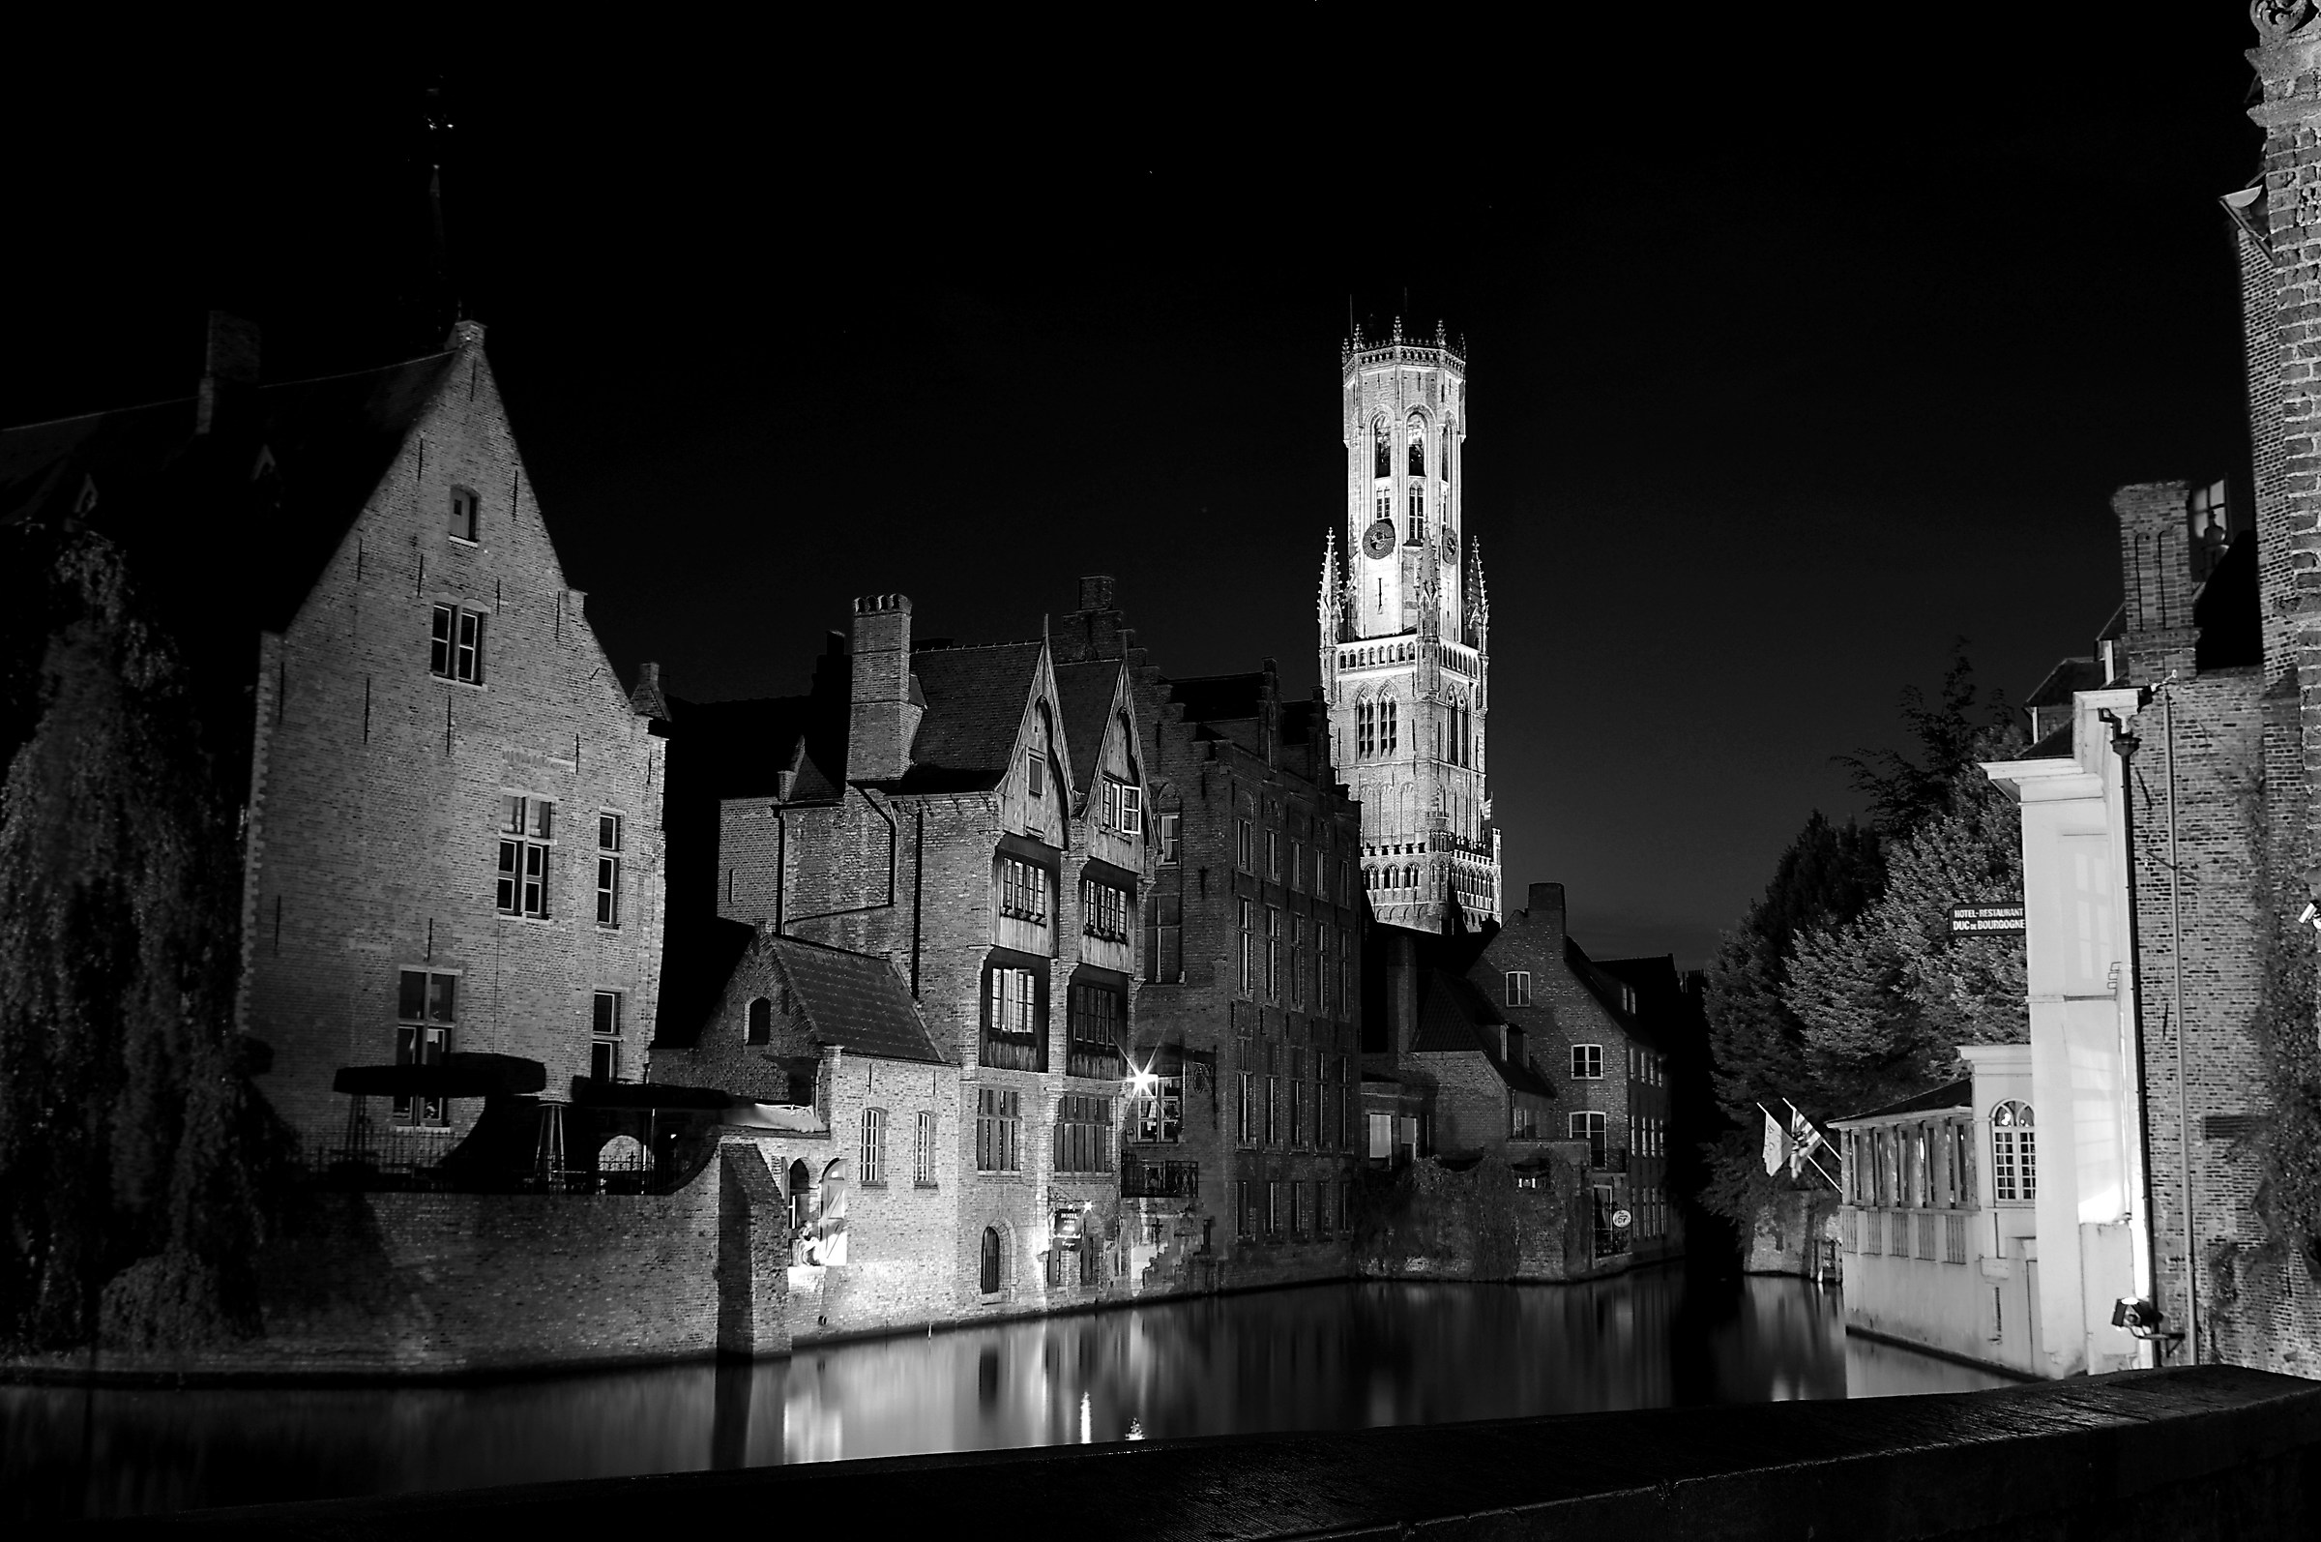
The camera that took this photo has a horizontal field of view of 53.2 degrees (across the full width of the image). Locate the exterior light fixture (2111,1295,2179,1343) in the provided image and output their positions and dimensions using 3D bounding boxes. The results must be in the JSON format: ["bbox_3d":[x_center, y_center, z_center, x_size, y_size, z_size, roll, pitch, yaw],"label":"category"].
[{"bbox_3d":[13.677,7.619,32.200,0.920,0.660,0.550,-5,-12,31],"label":"exterior light fixture"}]

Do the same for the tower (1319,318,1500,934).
[{"bbox_3d":[23.364,-3.066,218.572,12.000,83.000,12.000,-6,-12,32],"label":"tower"}]

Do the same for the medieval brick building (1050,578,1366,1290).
[{"bbox_3d":[0.192,5.193,70.306,8.163,20.150,9.888,-4,-11,25],"label":"medieval brick building"}]

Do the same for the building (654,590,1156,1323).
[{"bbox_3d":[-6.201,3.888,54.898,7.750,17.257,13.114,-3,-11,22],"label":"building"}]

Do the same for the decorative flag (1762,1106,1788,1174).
[{"bbox_3d":[13.150,7.882,49.515,0.600,1.549,0.250,-2,-10,15],"label":"decorative flag"}]

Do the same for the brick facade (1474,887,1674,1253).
[{"bbox_3d":[15.748,12.022,89.633,6.200,13.743,11.367,-3,-11,20],"label":"brick facade"}]

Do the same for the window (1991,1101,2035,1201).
[{"bbox_3d":[15.810,7.010,42.777,0.954,1.891,0.200,-1,-10,10],"label":"window"}]

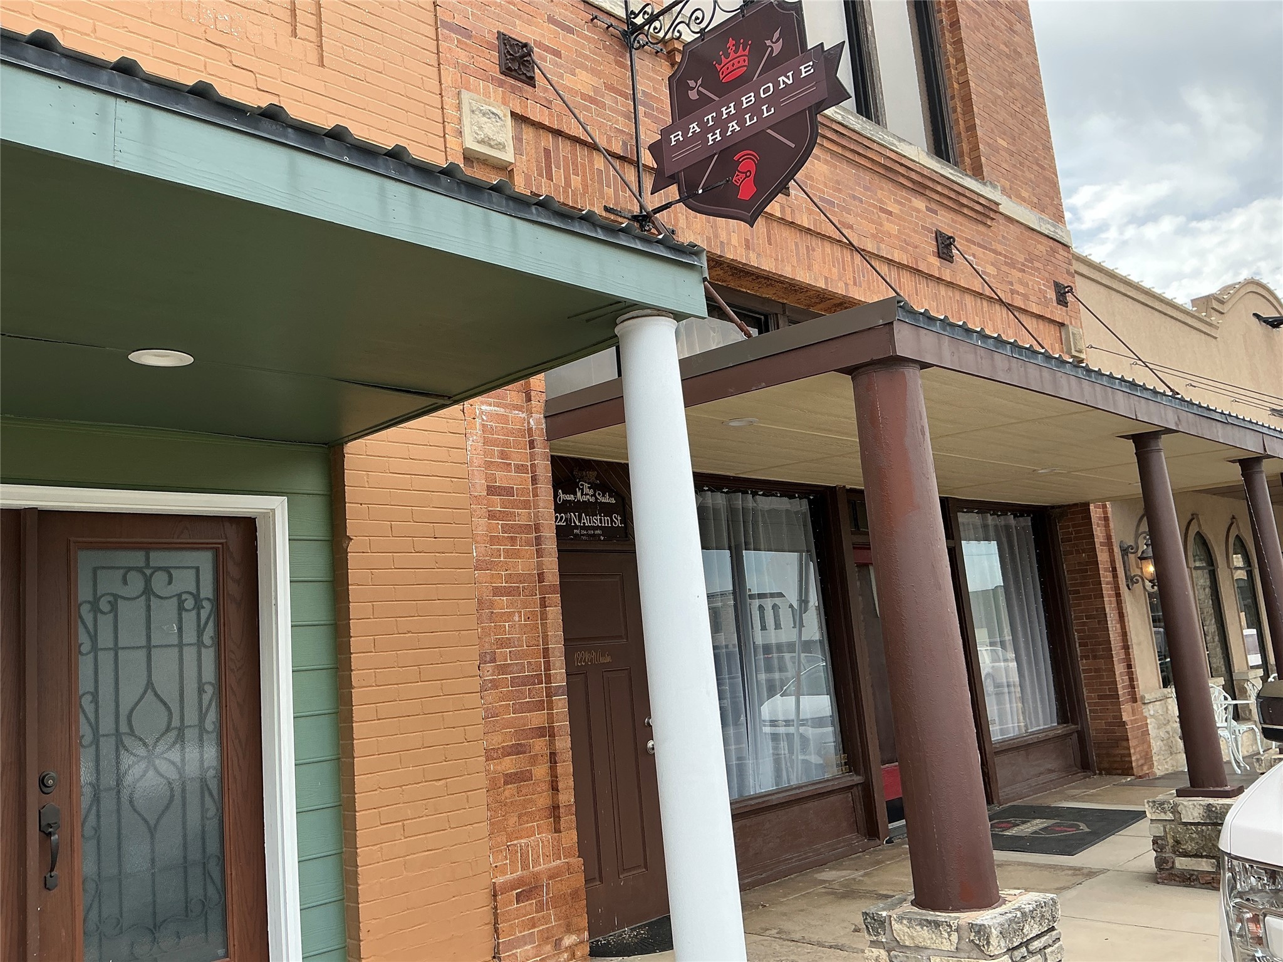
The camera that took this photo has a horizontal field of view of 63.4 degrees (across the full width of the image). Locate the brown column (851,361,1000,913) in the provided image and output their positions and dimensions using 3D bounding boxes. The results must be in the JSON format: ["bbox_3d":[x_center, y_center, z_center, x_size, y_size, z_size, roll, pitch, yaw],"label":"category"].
[{"bbox_3d":[1.064,0.545,3.951,0.290,2.030,0.290,4,-13,-45],"label":"brown column"}]

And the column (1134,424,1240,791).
[{"bbox_3d":[3.066,0.736,5.934,0.250,2.060,0.250,4,-13,-45],"label":"column"}]

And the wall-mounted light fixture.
[{"bbox_3d":[5.365,0.872,11.012,0.270,0.600,0.400,4,-13,-45],"label":"wall-mounted light fixture"}]

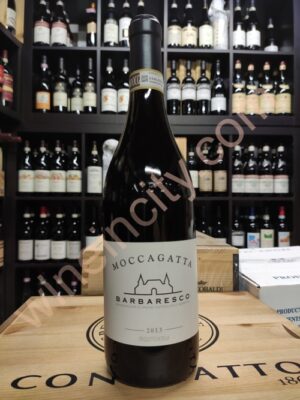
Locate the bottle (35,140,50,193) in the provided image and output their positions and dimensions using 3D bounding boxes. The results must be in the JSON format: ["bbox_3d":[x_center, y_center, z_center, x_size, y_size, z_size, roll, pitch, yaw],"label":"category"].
[{"bbox_3d":[-0.571,-0.170,1.603,0.080,0.302,0.080,0,0,-2],"label":"bottle"}]

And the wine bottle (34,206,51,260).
[{"bbox_3d":[-0.572,0.178,1.605,0.080,0.303,0.080,0,0,-2],"label":"wine bottle"}]

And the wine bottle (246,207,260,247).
[{"bbox_3d":[0.566,0.185,1.653,0.077,0.299,0.077,0,0,-2],"label":"wine bottle"}]

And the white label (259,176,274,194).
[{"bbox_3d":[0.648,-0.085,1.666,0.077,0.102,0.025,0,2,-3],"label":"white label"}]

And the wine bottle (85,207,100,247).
[{"bbox_3d":[-0.306,0.182,1.638,0.080,0.297,0.080,0,0,-2],"label":"wine bottle"}]

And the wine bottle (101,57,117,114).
[{"bbox_3d":[-0.215,-0.603,1.611,0.082,0.300,0.082,0,0,-3],"label":"wine bottle"}]

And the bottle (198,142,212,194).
[{"bbox_3d":[0.304,-0.167,1.656,0.076,0.299,0.076,0,0,-2],"label":"bottle"}]

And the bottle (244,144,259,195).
[{"bbox_3d":[0.564,-0.159,1.650,0.079,0.285,0.079,0,0,-3],"label":"bottle"}]

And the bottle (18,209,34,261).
[{"bbox_3d":[-0.656,0.186,1.602,0.080,0.293,0.080,0,0,-2],"label":"bottle"}]

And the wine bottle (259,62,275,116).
[{"bbox_3d":[0.648,-0.612,1.665,0.080,0.306,0.080,0,0,-2],"label":"wine bottle"}]

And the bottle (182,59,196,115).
[{"bbox_3d":[0.216,-0.613,1.655,0.075,0.312,0.075,0,2,-3],"label":"bottle"}]

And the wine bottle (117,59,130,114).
[{"bbox_3d":[-0.132,-0.610,1.617,0.081,0.307,0.081,0,0,-2],"label":"wine bottle"}]

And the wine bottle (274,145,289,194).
[{"bbox_3d":[0.721,-0.160,1.656,0.079,0.290,0.079,0,0,-2],"label":"wine bottle"}]

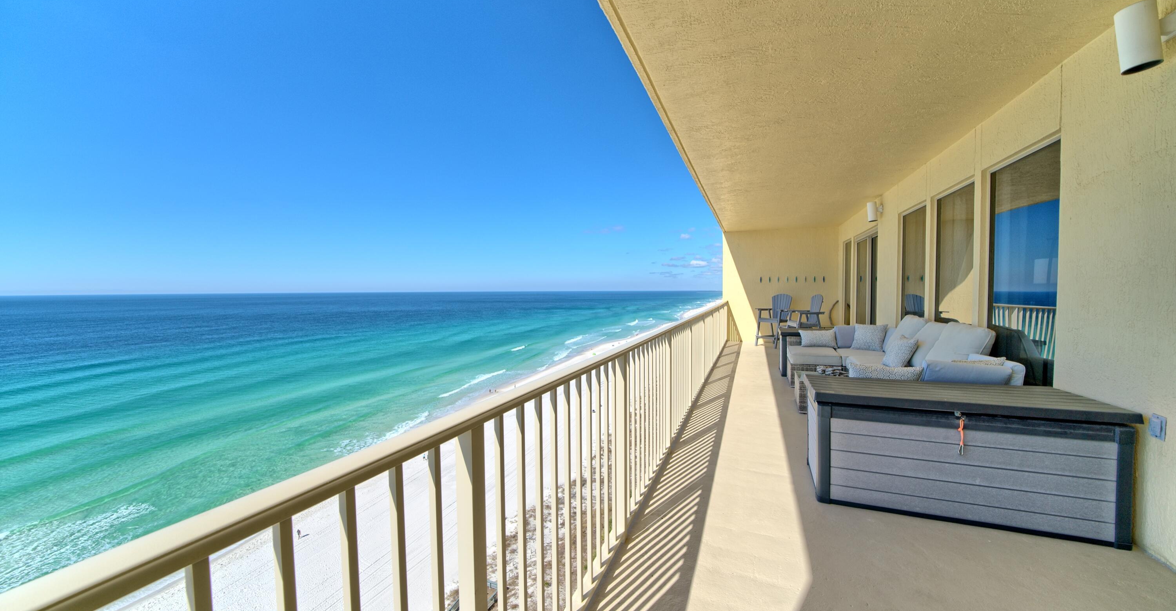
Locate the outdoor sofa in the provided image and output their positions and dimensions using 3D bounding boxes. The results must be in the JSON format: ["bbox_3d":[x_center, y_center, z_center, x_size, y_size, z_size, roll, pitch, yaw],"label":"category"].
[{"bbox_3d":[3.091,0.684,4.389,1.360,0.930,3.040,1,2,23],"label":"outdoor sofa"}]

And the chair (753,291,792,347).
[{"bbox_3d":[4.428,0.352,9.277,0.680,1.235,0.720,-1,2,-27],"label":"chair"}]

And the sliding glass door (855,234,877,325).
[{"bbox_3d":[5.059,-0.120,7.088,0.110,2.260,1.570,1,2,23],"label":"sliding glass door"}]

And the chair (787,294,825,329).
[{"bbox_3d":[4.592,0.381,8.306,0.680,1.235,0.720,0,2,6],"label":"chair"}]

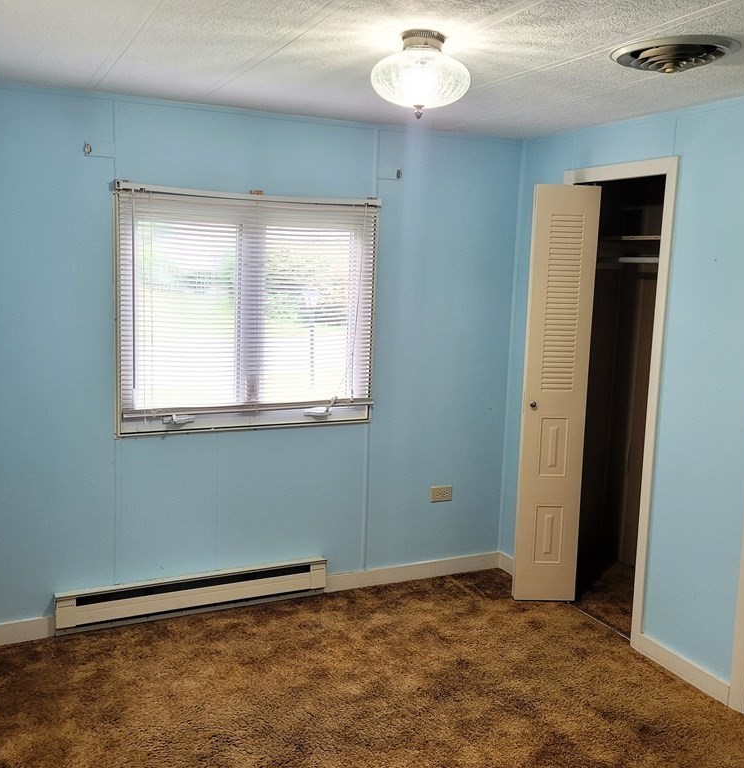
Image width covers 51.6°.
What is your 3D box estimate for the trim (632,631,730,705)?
[{"bbox_3d":[1.251,1.145,3.131,0.018,0.088,0.507,-2,8,-25],"label":"trim"}]

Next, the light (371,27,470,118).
[{"bbox_3d":[0.141,-0.888,2.239,0.290,0.226,0.290,2,8,0],"label":"light"}]

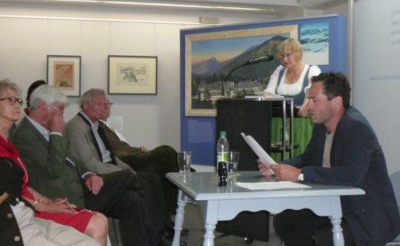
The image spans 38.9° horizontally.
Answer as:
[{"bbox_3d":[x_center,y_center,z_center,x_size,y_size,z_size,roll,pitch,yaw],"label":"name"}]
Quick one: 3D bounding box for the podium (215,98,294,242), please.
[{"bbox_3d":[0.425,0.392,4.474,0.540,1.150,0.430,2,2,42],"label":"podium"}]

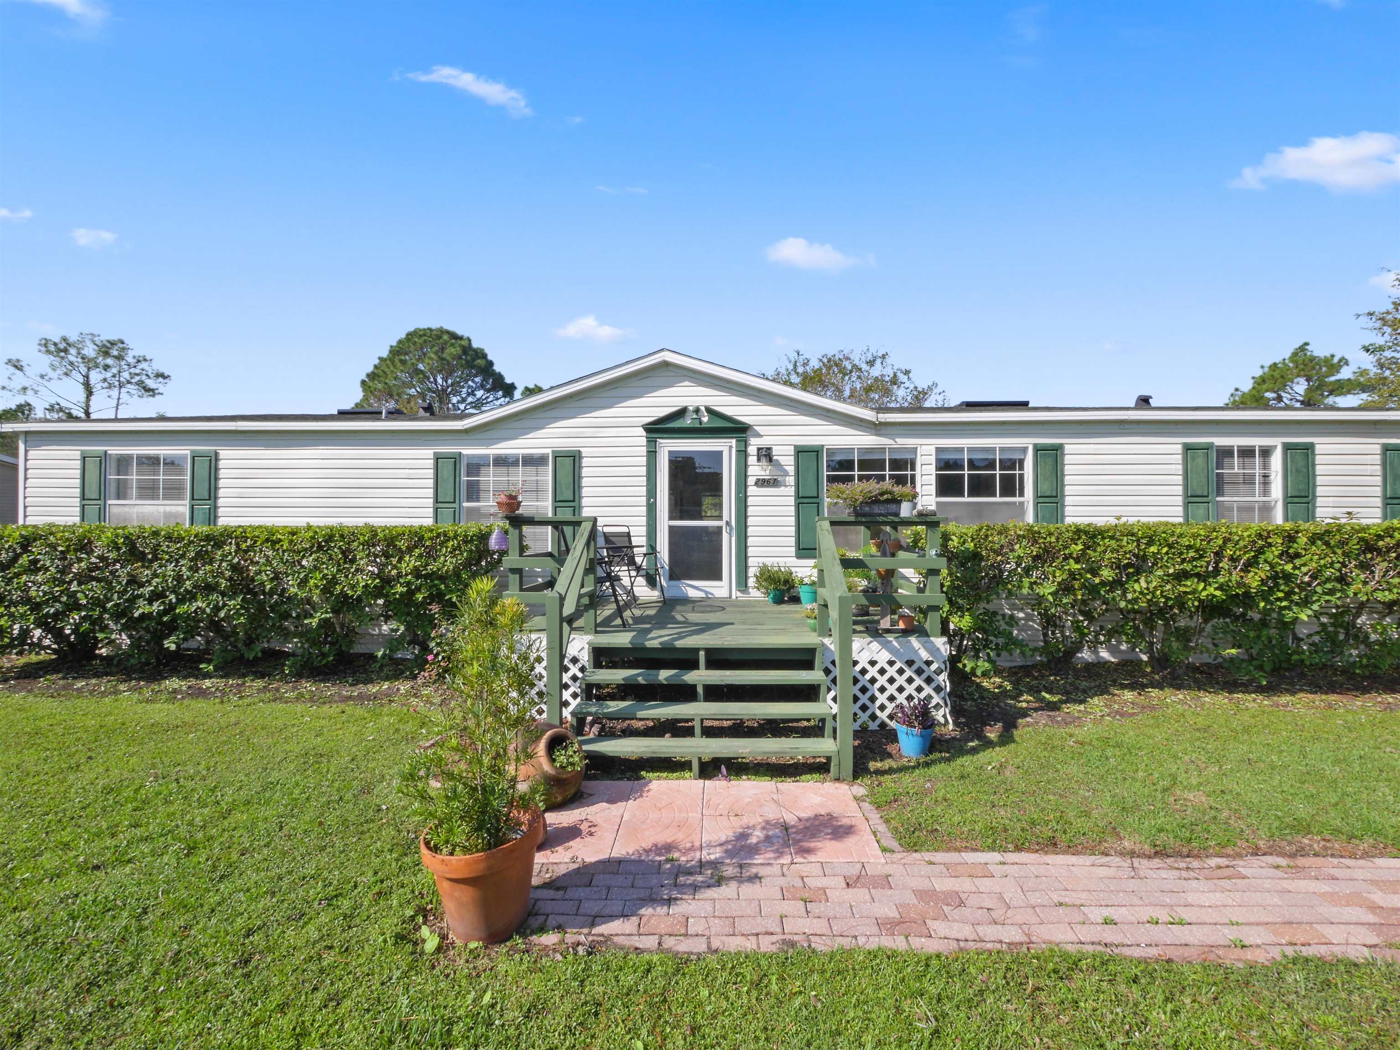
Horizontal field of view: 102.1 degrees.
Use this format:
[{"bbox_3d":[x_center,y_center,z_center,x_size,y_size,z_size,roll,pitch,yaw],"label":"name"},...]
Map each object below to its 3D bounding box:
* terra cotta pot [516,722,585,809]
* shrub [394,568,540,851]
[{"bbox_3d":[-0.940,1.452,3.385,0.500,0.480,0.480,-37,0,26],"label":"terra cotta pot"},{"bbox_3d":[-0.957,0.755,2.370,0.600,1.090,0.570,0,-1,0],"label":"shrub"}]

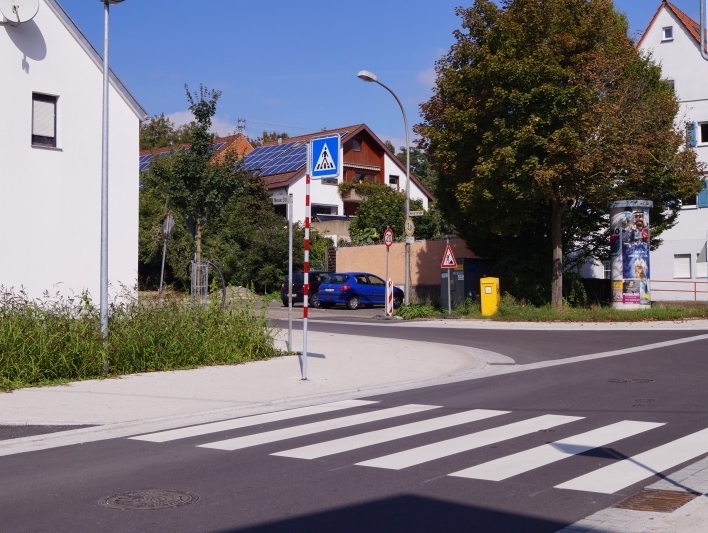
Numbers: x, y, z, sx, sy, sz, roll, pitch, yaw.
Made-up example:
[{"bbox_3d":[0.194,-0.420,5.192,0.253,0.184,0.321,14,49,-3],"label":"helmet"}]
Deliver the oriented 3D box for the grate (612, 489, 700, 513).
[{"bbox_3d":[2.360,1.827,9.020,0.480,0.050,0.780,0,0,33],"label":"grate"}]

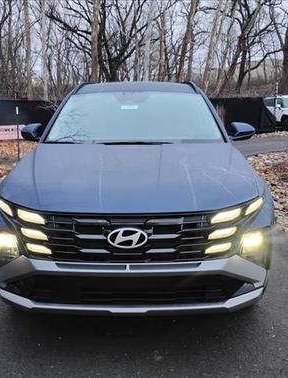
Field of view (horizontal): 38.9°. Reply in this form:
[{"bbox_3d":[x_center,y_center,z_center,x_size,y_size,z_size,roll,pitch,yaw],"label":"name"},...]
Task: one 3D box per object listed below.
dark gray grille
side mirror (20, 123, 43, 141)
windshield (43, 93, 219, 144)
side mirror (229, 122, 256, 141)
[{"bbox_3d":[-0.077,0.223,2.140,1.310,0.270,0.240,0,12,1],"label":"dark gray grille"},{"bbox_3d":[-0.965,-0.499,3.563,0.240,0.165,0.170,0,12,1],"label":"side mirror"},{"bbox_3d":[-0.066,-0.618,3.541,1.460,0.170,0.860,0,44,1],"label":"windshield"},{"bbox_3d":[0.865,-0.508,3.544,0.240,0.165,0.170,0,12,1],"label":"side mirror"}]

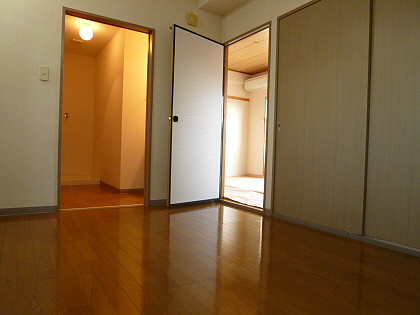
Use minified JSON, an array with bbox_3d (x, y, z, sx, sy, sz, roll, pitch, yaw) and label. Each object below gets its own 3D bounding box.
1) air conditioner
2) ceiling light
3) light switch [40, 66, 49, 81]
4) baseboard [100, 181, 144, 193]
[{"bbox_3d":[1.127,-1.637,6.452,0.220,0.250,0.800,1,1,-34],"label":"air conditioner"},{"bbox_3d":[-1.669,-1.686,3.929,0.175,0.200,0.175,1,1,-30],"label":"ceiling light"},{"bbox_3d":[-1.437,-0.730,2.531,0.068,0.120,0.012,1,1,-30],"label":"light switch"},{"bbox_3d":[-1.313,0.447,4.443,0.504,0.060,1.028,1,1,-30],"label":"baseboard"}]

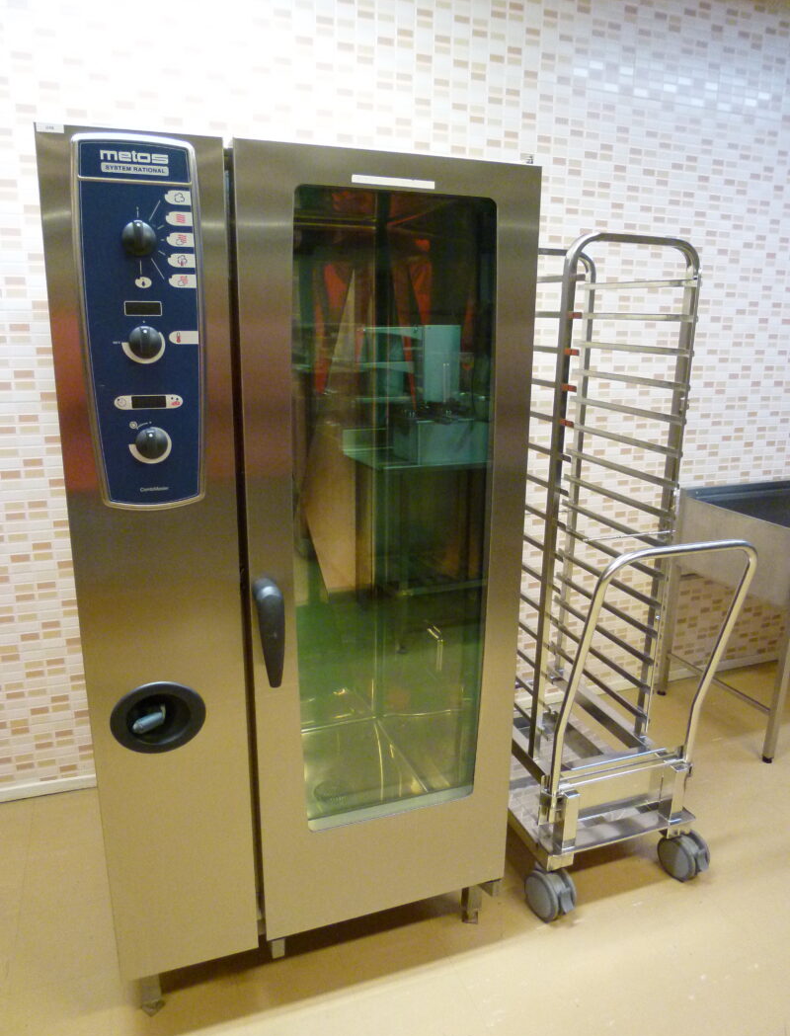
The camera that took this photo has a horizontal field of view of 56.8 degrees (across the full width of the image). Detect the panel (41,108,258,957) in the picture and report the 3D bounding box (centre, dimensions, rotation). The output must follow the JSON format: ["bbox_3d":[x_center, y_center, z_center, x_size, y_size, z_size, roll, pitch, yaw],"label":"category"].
[{"bbox_3d":[-0.425,0.162,1.360,0.279,1.600,0.080,-5,15,-19],"label":"panel"}]

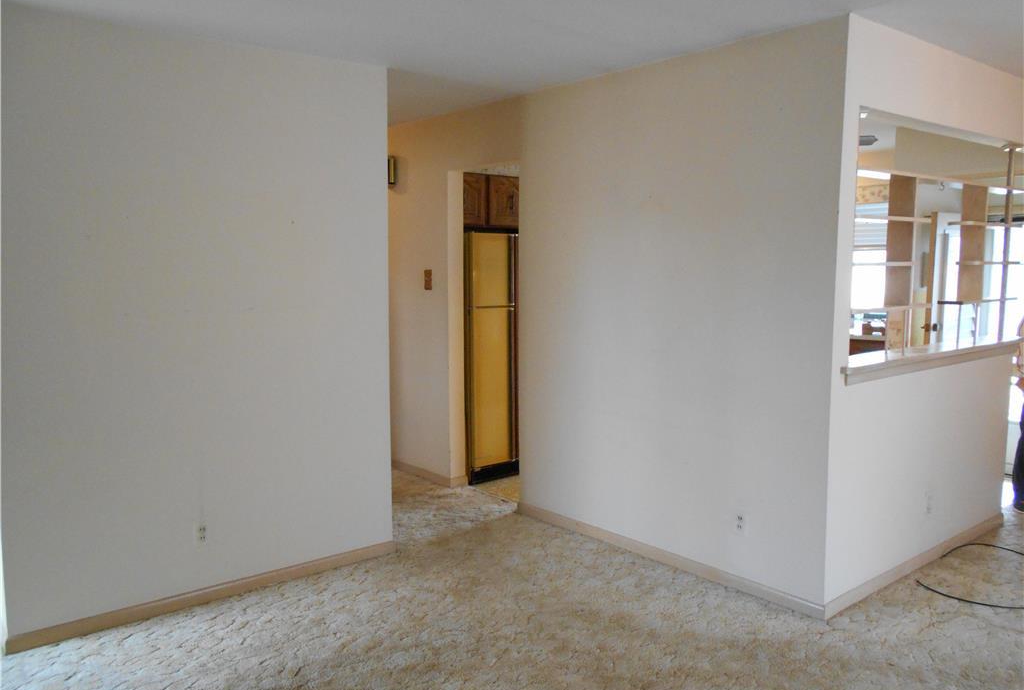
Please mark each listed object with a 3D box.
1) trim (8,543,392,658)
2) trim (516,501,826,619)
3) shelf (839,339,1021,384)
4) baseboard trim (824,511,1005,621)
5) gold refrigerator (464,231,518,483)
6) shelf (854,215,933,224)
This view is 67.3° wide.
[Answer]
[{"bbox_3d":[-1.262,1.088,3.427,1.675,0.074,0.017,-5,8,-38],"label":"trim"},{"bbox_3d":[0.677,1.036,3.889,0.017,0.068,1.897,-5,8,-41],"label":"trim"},{"bbox_3d":[2.037,0.057,3.773,1.935,0.074,0.213,-5,8,-38],"label":"shelf"},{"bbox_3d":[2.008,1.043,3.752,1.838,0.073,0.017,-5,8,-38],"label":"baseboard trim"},{"bbox_3d":[-0.151,0.052,5.596,0.830,1.690,0.730,-5,8,-38],"label":"gold refrigerator"},{"bbox_3d":[1.616,-0.551,3.356,0.730,0.022,0.112,-5,8,-38],"label":"shelf"}]

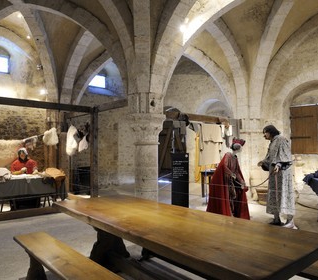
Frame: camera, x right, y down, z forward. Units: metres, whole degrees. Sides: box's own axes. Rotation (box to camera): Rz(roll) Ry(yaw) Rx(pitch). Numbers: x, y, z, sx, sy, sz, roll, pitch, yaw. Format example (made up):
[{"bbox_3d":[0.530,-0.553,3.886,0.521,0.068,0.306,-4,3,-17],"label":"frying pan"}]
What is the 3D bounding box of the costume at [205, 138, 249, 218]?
[{"bbox_3d":[1.280,0.750,5.123,0.580,1.550,0.620,-2,-3,40],"label":"costume"}]

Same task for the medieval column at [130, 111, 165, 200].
[{"bbox_3d":[-0.225,0.504,5.484,0.680,2.070,0.680,0,-2,0],"label":"medieval column"}]

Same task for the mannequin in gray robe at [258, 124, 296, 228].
[{"bbox_3d":[2.040,0.643,4.857,0.560,1.740,0.520,-1,-2,15],"label":"mannequin in gray robe"}]

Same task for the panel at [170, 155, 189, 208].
[{"bbox_3d":[0.400,0.895,5.367,0.330,1.280,0.050,0,-2,0],"label":"panel"}]

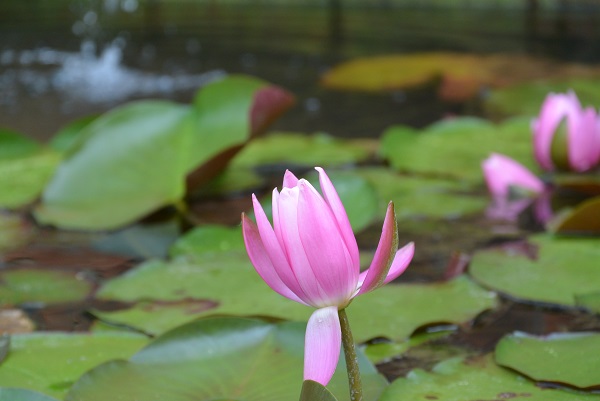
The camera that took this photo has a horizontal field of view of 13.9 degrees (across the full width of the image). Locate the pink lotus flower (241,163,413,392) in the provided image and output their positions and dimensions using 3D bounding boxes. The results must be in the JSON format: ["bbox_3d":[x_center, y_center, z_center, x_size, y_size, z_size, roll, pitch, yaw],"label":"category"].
[{"bbox_3d":[0.016,0.043,1.400,0.098,0.123,0.094,0,11,0],"label":"pink lotus flower"}]

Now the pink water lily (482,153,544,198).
[{"bbox_3d":[0.190,-0.022,2.200,0.055,0.042,0.055,0,11,0],"label":"pink water lily"}]

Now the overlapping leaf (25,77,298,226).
[{"bbox_3d":[-0.119,-0.041,2.140,0.222,0.105,0.160,0,11,0],"label":"overlapping leaf"}]

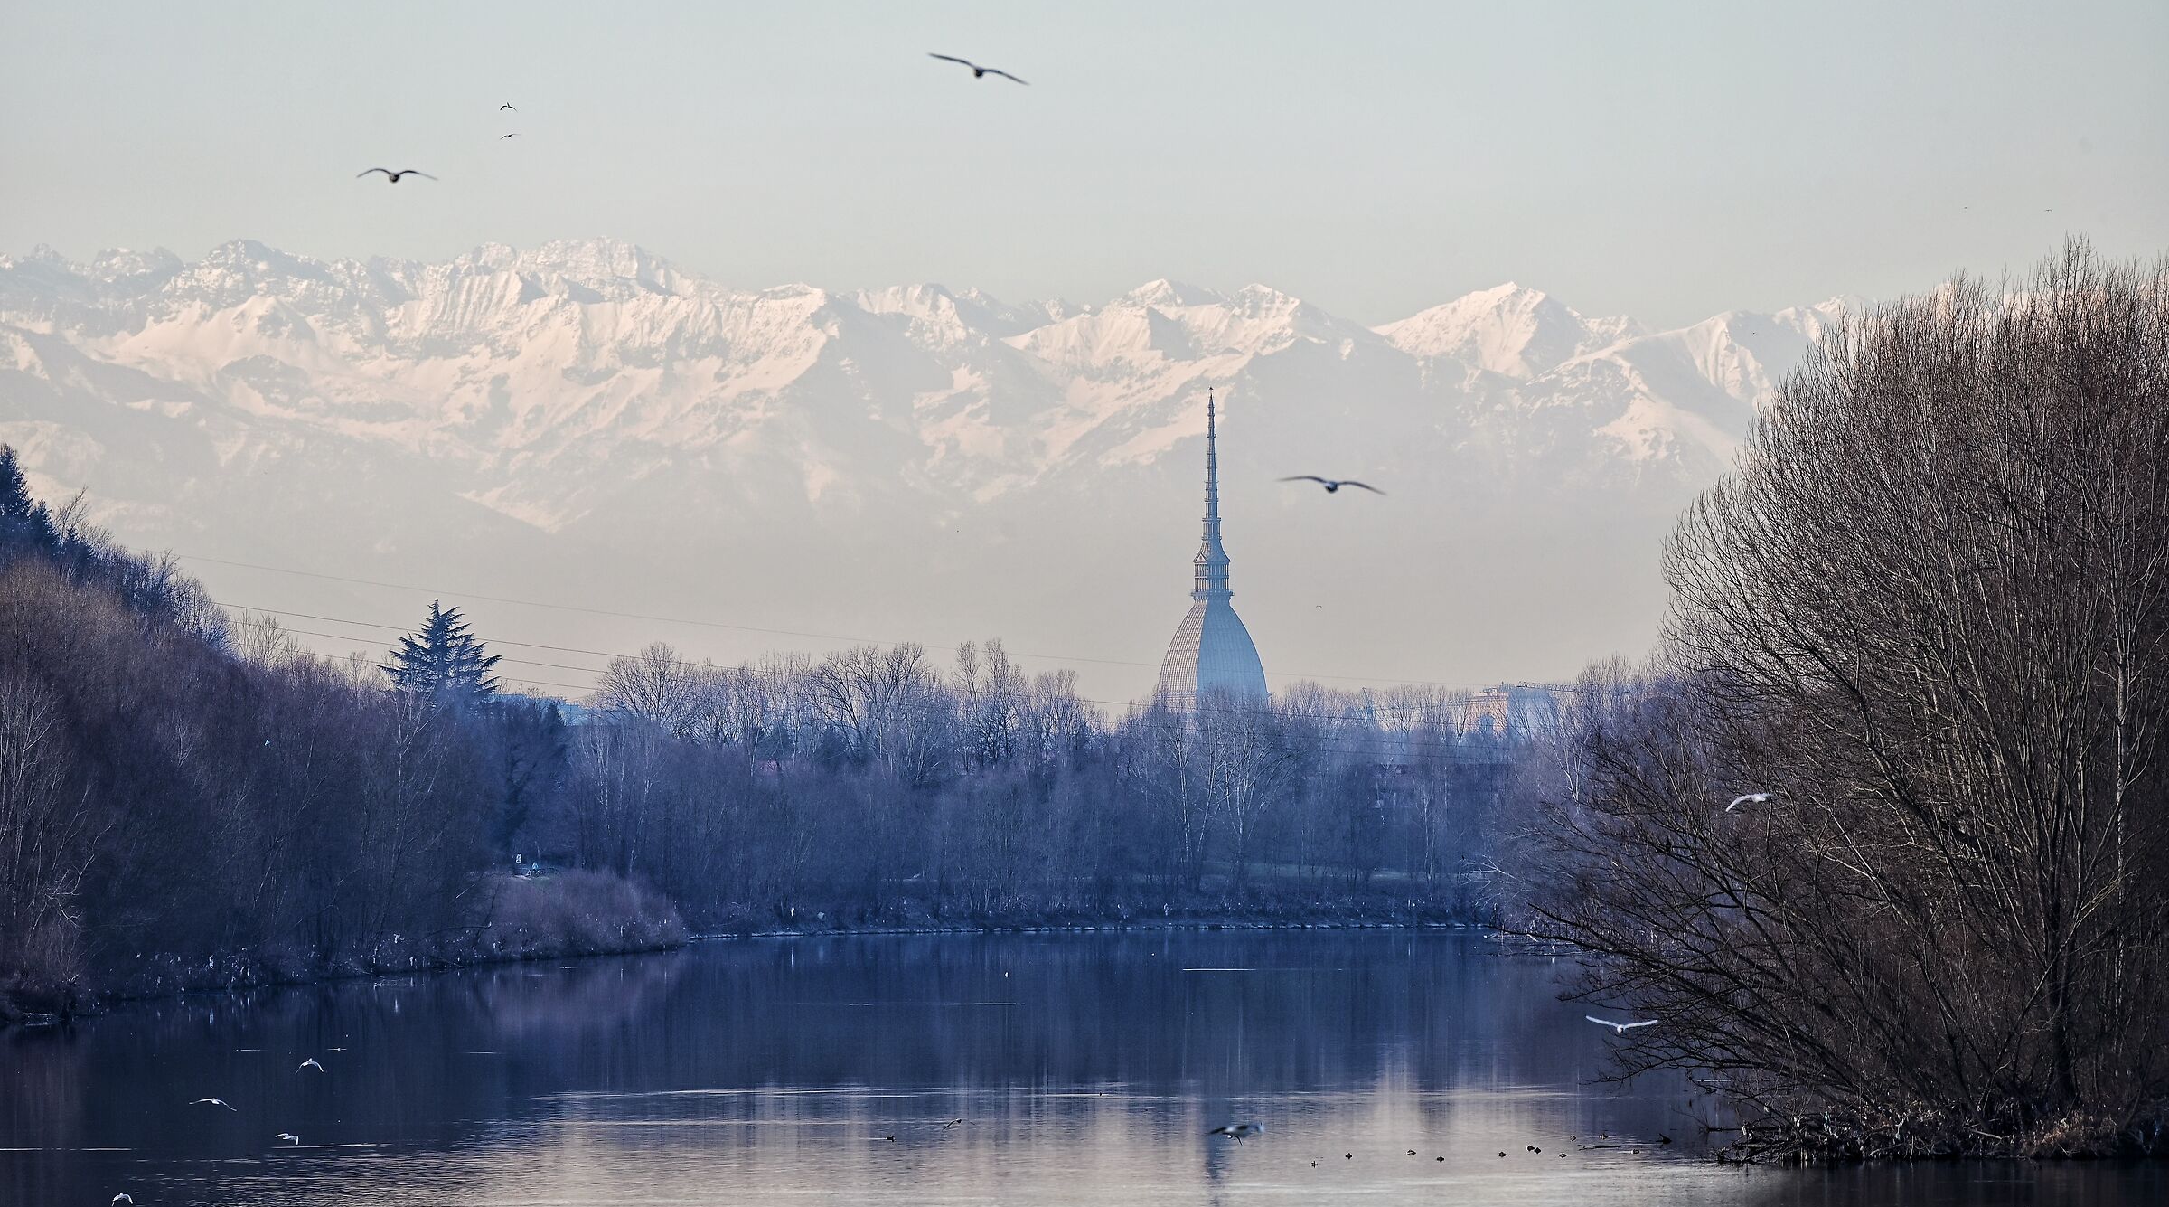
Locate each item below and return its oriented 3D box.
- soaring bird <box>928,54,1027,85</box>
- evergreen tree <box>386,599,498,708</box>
[{"bbox_3d":[-1.111,-5.562,188.000,1.070,0.170,0.400,16,-1,0],"label":"soaring bird"},{"bbox_3d":[-56.889,11.778,1600.000,10.700,23.500,10.700,0,-1,0],"label":"evergreen tree"}]

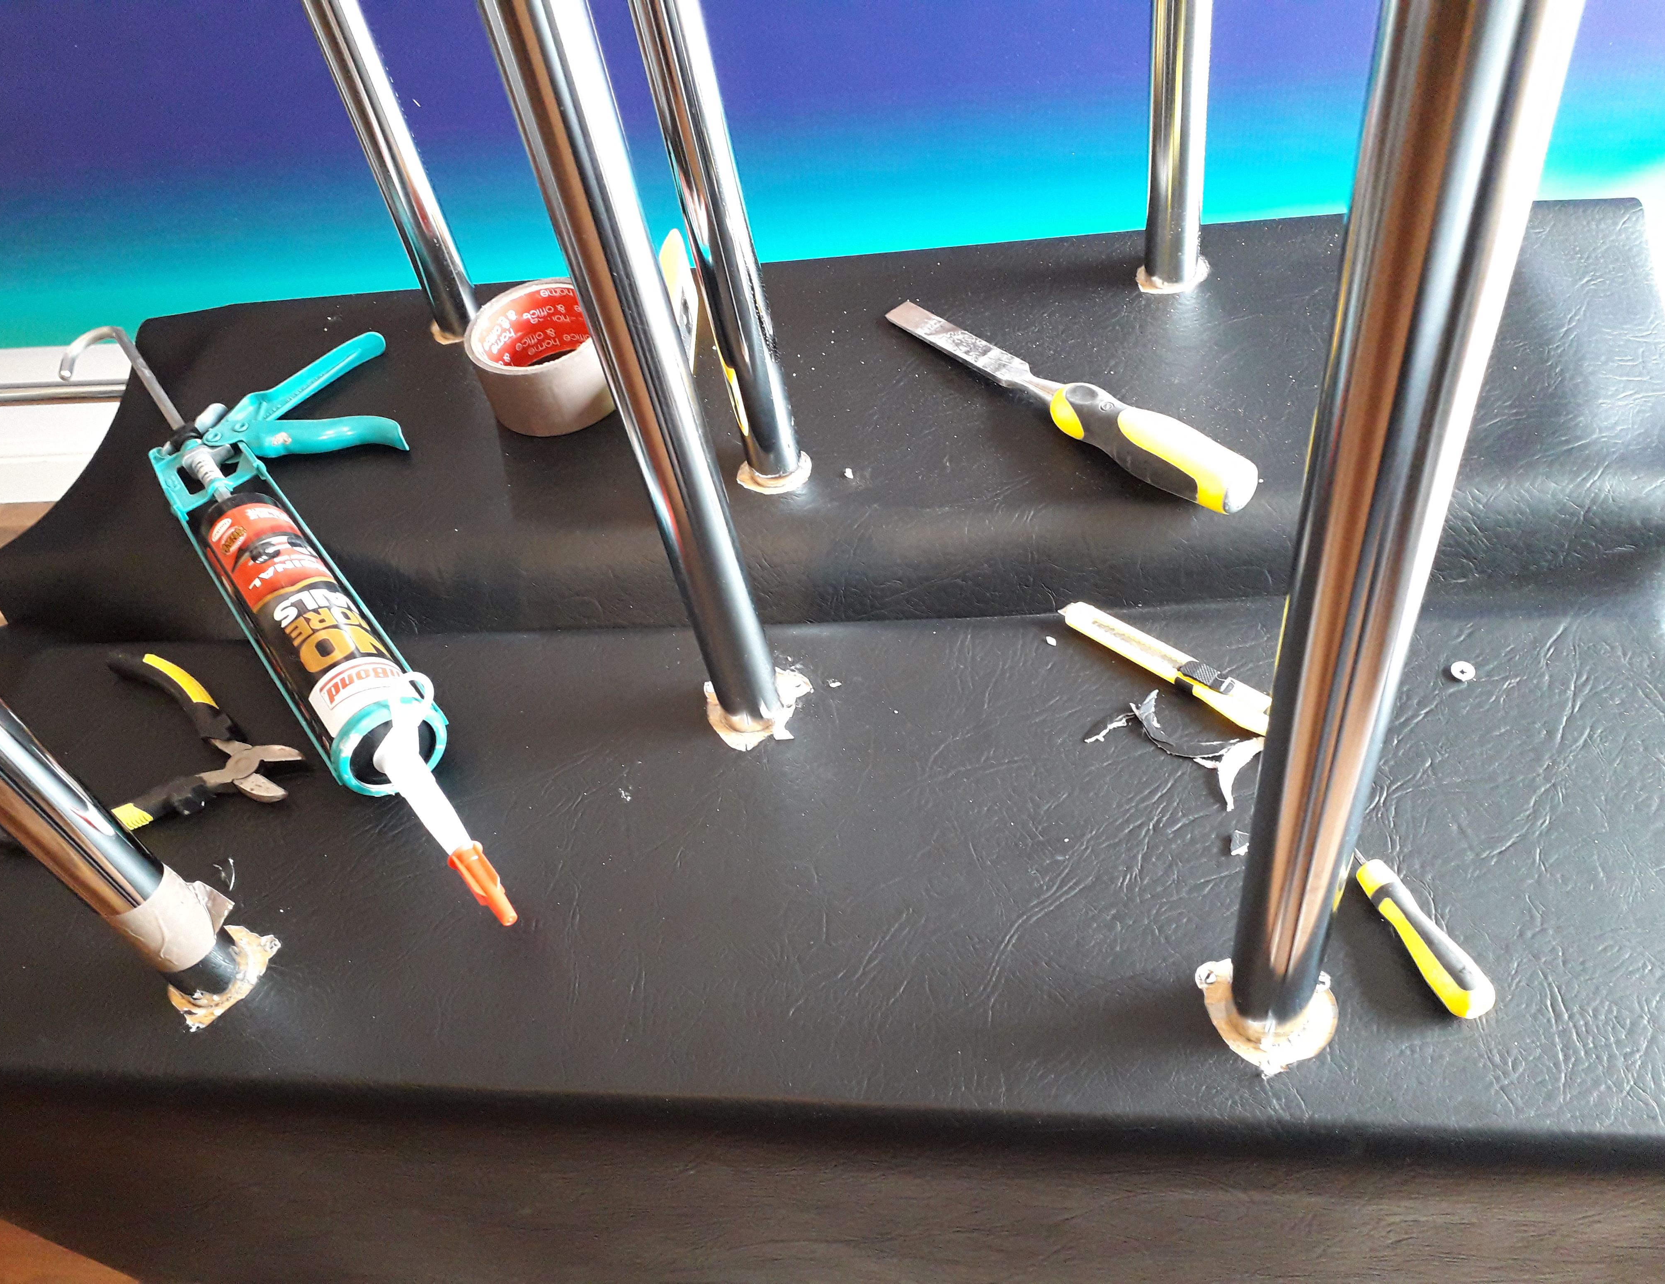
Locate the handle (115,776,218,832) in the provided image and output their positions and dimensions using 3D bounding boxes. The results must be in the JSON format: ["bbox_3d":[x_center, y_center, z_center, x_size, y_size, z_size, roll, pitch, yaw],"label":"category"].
[{"bbox_3d":[-0.375,0.091,0.682,0.120,0.015,0.024,-14,48,-1],"label":"handle"}]

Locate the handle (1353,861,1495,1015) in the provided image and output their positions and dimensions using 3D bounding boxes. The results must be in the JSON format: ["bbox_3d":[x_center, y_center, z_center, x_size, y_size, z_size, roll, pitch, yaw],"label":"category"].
[{"bbox_3d":[0.237,0.117,0.537,0.019,0.019,0.073,-22,48,-8],"label":"handle"}]

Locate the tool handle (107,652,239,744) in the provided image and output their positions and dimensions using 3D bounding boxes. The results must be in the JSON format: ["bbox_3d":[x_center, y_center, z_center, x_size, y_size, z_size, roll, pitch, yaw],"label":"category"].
[{"bbox_3d":[-0.358,0.028,0.734,0.124,0.015,0.024,26,59,29],"label":"tool handle"}]

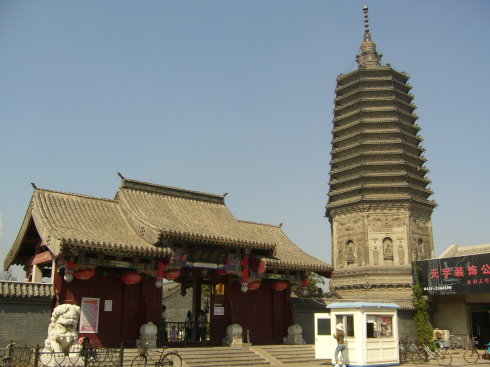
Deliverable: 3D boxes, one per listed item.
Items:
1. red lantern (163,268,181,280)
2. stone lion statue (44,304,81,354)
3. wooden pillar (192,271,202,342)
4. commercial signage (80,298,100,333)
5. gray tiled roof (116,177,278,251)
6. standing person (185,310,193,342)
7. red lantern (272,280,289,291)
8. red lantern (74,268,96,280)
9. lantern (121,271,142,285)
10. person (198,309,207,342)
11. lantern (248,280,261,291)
[{"bbox_3d":[-3.238,3.965,21.816,0.800,0.600,0.800,0,-16,0],"label":"red lantern"},{"bbox_3d":[-5.974,4.776,16.211,0.820,1.585,1.100,14,-21,-39],"label":"stone lion statue"},{"bbox_3d":[-2.404,6.287,25.459,0.420,3.596,0.420,12,-20,-35],"label":"wooden pillar"},{"bbox_3d":[-6.083,5.209,19.497,0.720,1.330,0.040,12,-19,-35],"label":"commercial signage"},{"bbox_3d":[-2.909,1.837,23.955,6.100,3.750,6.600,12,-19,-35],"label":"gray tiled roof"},{"bbox_3d":[-2.872,7.262,25.174,0.320,1.582,0.460,2,-16,-5],"label":"standing person"},{"bbox_3d":[1.804,5.198,25.162,0.830,0.600,0.830,0,-16,0],"label":"red lantern"},{"bbox_3d":[-6.257,3.530,19.425,0.820,0.600,0.820,12,-20,-35],"label":"red lantern"},{"bbox_3d":[-4.680,3.899,20.455,0.860,0.600,0.860,12,-19,-35],"label":"lantern"},{"bbox_3d":[-2.123,7.185,24.930,0.480,1.620,0.320,5,-16,-16],"label":"person"},{"bbox_3d":[0.340,4.984,24.078,0.830,0.600,0.830,0,-16,0],"label":"lantern"}]

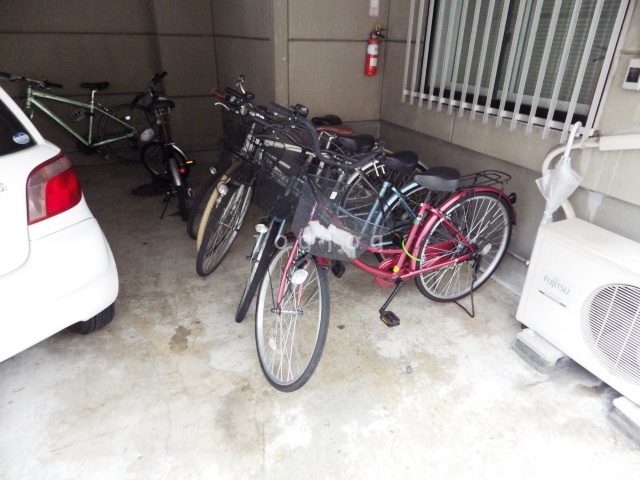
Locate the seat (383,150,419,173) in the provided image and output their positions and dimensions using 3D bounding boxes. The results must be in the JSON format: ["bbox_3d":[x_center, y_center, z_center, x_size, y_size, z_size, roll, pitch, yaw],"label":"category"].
[{"bbox_3d":[0.428,-0.428,2.219,0.265,0.100,0.200,-11,29,-21],"label":"seat"}]

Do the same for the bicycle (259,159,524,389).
[{"bbox_3d":[0.481,-0.011,1.970,1.480,1.030,0.610,-11,29,-21],"label":"bicycle"}]

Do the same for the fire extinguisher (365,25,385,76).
[{"bbox_3d":[0.431,-1.527,3.276,0.150,0.385,0.125,-12,29,-22],"label":"fire extinguisher"}]

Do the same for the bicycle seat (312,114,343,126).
[{"bbox_3d":[0.057,-0.909,3.092,0.265,0.085,0.170,-11,29,-21],"label":"bicycle seat"}]

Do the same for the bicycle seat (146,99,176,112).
[{"bbox_3d":[-1.351,-1.143,3.457,0.205,0.100,0.260,-11,29,-20],"label":"bicycle seat"}]

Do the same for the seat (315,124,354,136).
[{"bbox_3d":[0.086,-0.755,2.803,0.275,0.075,0.160,-11,29,-21],"label":"seat"}]

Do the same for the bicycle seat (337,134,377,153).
[{"bbox_3d":[0.229,-0.606,2.552,0.265,0.100,0.200,-11,29,-21],"label":"bicycle seat"}]

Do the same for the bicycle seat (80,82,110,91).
[{"bbox_3d":[-2.447,-1.673,4.432,0.275,0.080,0.155,-11,29,-21],"label":"bicycle seat"}]

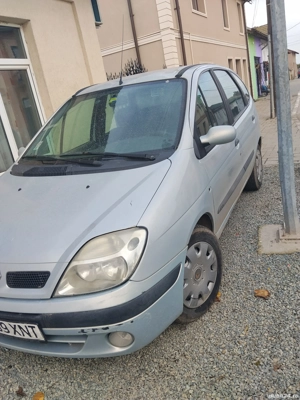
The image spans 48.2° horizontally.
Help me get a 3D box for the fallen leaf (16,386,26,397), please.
[{"bbox_3d":[-0.683,1.019,1.780,0.055,0.020,0.075,-23,20,-38],"label":"fallen leaf"}]

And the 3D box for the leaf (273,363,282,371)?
[{"bbox_3d":[0.635,0.830,1.670,0.060,0.020,0.055,-10,16,4],"label":"leaf"}]

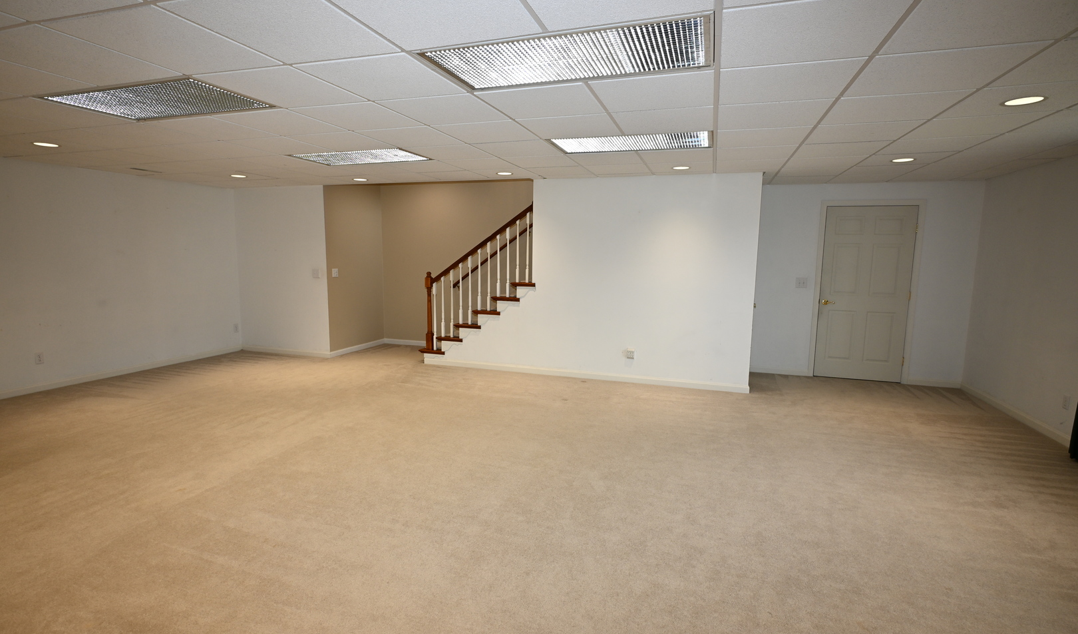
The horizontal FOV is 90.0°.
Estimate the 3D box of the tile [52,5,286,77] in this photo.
[{"bbox_3d":[-1.512,-1.123,2.218,0.605,0.020,0.605,3,7,18],"label":"tile"}]

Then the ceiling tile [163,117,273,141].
[{"bbox_3d":[-2.260,-1.314,3.760,0.605,0.020,0.605,3,7,18],"label":"ceiling tile"}]

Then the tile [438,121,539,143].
[{"bbox_3d":[-0.354,-1.287,3.764,0.605,0.020,0.605,3,7,18],"label":"tile"}]

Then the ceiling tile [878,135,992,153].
[{"bbox_3d":[2.901,-1.275,3.979,0.603,0.020,0.603,3,7,18],"label":"ceiling tile"}]

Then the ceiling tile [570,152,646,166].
[{"bbox_3d":[0.600,-1.389,4.727,0.603,0.020,0.603,3,7,18],"label":"ceiling tile"}]

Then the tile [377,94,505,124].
[{"bbox_3d":[-0.546,-1.223,3.188,0.605,0.020,0.605,3,7,18],"label":"tile"}]

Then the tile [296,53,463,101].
[{"bbox_3d":[-0.736,-1.160,2.615,0.603,0.020,0.603,3,7,18],"label":"tile"}]

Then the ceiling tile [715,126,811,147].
[{"bbox_3d":[1.561,-1.266,3.774,0.600,0.020,0.600,3,7,18],"label":"ceiling tile"}]

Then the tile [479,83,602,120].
[{"bbox_3d":[0.032,-1.196,2.999,0.603,0.020,0.603,3,7,18],"label":"tile"}]

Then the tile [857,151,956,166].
[{"bbox_3d":[3.092,-1.338,4.554,0.600,0.020,0.600,3,7,18],"label":"tile"}]

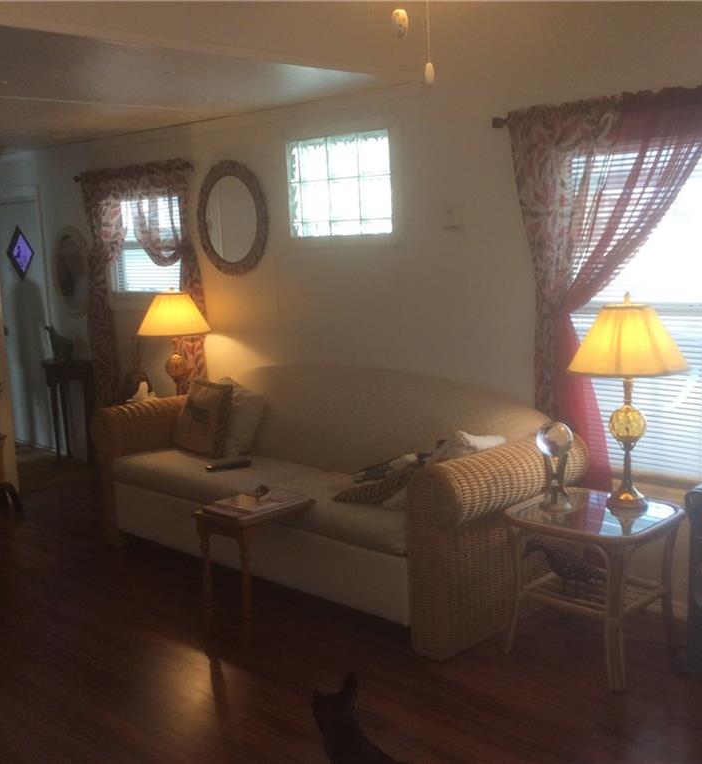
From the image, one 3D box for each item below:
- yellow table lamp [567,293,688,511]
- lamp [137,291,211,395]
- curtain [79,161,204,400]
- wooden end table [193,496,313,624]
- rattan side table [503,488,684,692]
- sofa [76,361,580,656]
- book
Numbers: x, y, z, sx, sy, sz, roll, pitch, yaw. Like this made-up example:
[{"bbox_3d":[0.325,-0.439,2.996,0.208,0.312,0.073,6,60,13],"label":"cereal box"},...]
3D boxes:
[{"bbox_3d":[0.933,0.066,3.211,0.397,0.730,0.397,6,12,44],"label":"yellow table lamp"},{"bbox_3d":[-0.967,-0.141,5.231,0.397,0.730,0.397,6,12,44],"label":"lamp"},{"bbox_3d":[-1.270,-0.397,5.697,1.226,1.745,0.110,6,12,44],"label":"curtain"},{"bbox_3d":[-0.369,0.708,3.789,0.324,0.432,0.388,6,12,44],"label":"wooden end table"},{"bbox_3d":[0.824,0.692,3.272,0.496,0.526,0.420,6,12,44],"label":"rattan side table"},{"bbox_3d":[-0.196,0.409,4.245,2.329,0.876,0.803,6,12,44],"label":"sofa"},{"bbox_3d":[-0.378,0.475,3.764,0.229,0.038,0.326,6,12,44],"label":"book"}]

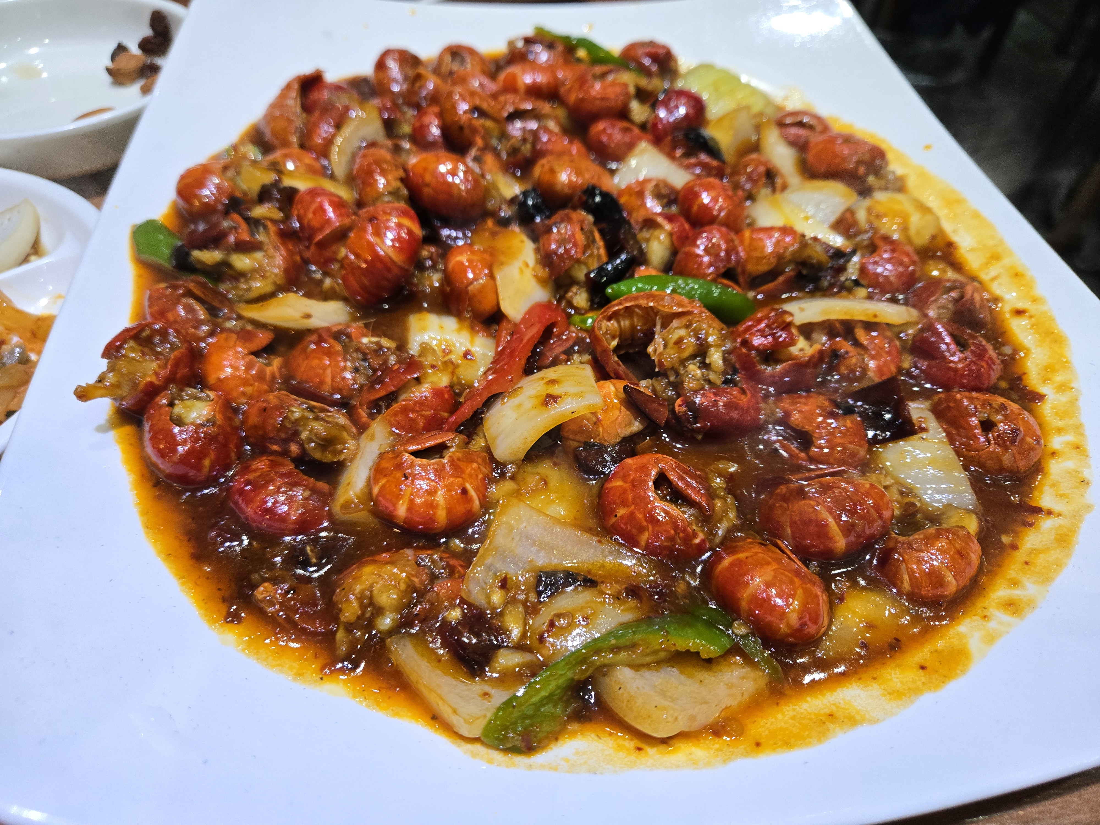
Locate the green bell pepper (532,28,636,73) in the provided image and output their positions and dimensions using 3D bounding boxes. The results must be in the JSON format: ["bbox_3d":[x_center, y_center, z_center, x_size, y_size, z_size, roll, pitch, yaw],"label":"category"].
[{"bbox_3d":[0.021,-0.203,0.410,0.063,0.013,0.012,26,55,12],"label":"green bell pepper"}]

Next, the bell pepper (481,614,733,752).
[{"bbox_3d":[0.015,0.074,0.198,0.068,0.016,0.022,-22,54,-5],"label":"bell pepper"}]

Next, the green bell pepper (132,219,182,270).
[{"bbox_3d":[-0.168,-0.071,0.320,0.036,0.010,0.020,32,58,19],"label":"green bell pepper"}]

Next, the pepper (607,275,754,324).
[{"bbox_3d":[0.051,-0.044,0.285,0.058,0.014,0.015,8,51,5],"label":"pepper"}]

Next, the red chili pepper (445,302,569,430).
[{"bbox_3d":[-0.015,-0.017,0.266,0.017,0.014,0.060,33,69,24],"label":"red chili pepper"}]

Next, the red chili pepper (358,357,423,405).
[{"bbox_3d":[-0.057,-0.011,0.262,0.027,0.010,0.010,-29,56,-10],"label":"red chili pepper"}]

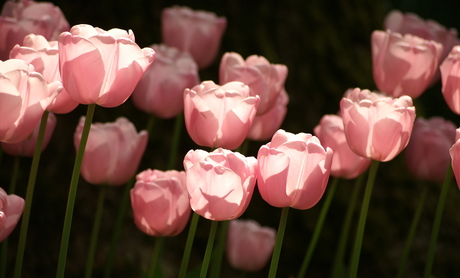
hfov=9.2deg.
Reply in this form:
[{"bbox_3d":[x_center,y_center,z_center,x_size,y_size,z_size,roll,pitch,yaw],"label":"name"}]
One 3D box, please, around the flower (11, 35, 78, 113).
[{"bbox_3d":[-0.164,-0.058,2.560,0.066,0.066,0.066,7,9,0],"label":"flower"}]

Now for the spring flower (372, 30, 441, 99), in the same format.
[{"bbox_3d":[0.162,-0.068,2.630,0.064,0.059,0.062,7,5,0],"label":"spring flower"}]

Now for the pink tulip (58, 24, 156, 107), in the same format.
[{"bbox_3d":[-0.103,-0.062,2.420,0.079,0.065,0.079,9,9,0],"label":"pink tulip"}]

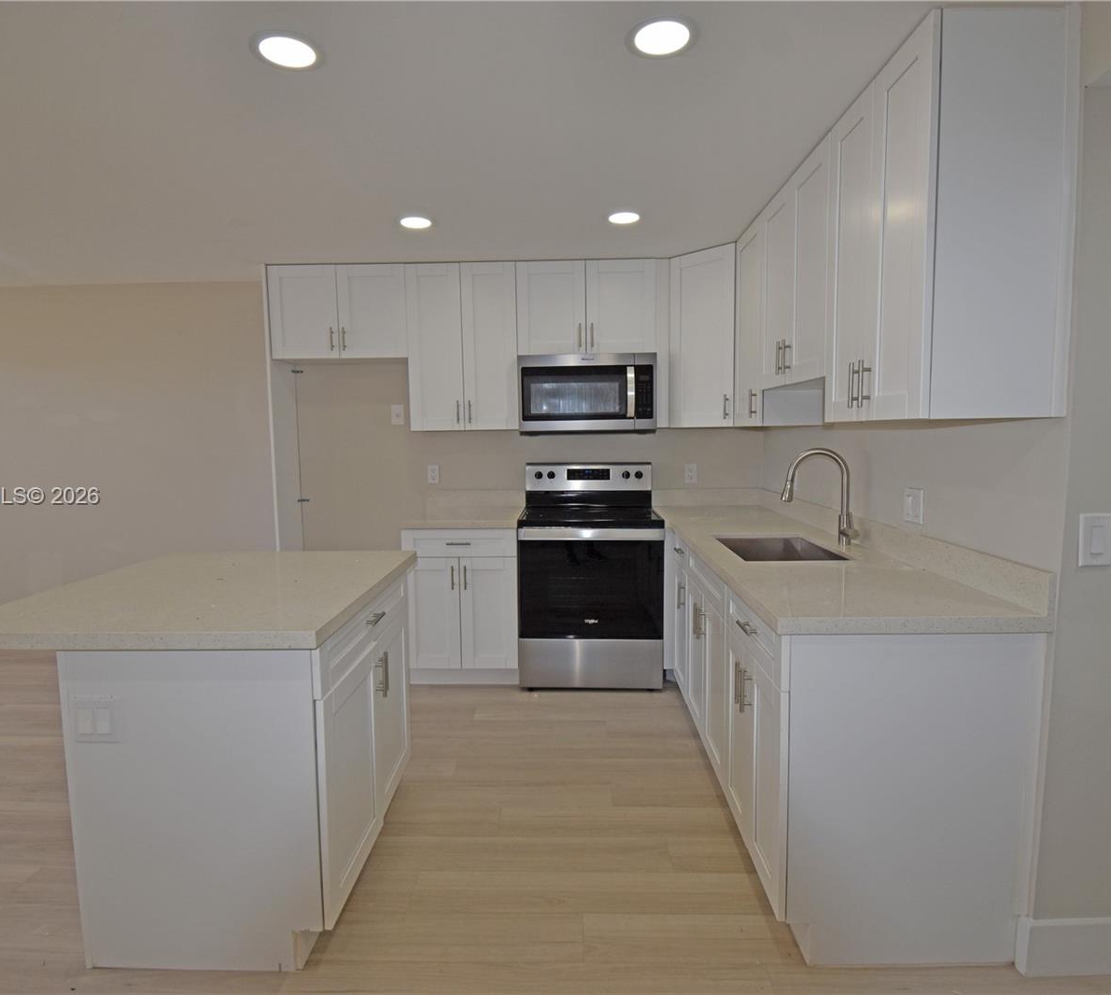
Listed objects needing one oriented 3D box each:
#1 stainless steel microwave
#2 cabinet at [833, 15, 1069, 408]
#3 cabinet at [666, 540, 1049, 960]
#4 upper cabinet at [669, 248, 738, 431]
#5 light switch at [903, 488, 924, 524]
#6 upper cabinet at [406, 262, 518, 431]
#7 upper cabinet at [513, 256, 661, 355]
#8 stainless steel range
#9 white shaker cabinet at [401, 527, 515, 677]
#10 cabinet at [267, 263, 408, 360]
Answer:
[{"bbox_3d":[0.182,-0.584,3.605,0.758,0.433,0.420,-1,6,2],"label":"stainless steel microwave"},{"bbox_3d":[1.044,-0.680,1.718,0.323,0.908,0.567,-1,6,2],"label":"cabinet"},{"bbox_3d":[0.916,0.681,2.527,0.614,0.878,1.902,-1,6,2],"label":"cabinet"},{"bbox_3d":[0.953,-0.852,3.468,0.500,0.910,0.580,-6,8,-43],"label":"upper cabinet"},{"bbox_3d":[1.200,0.029,2.094,0.010,0.116,0.116,-1,6,2],"label":"light switch"},{"bbox_3d":[-0.513,-0.847,3.628,0.609,0.908,0.323,-1,6,2],"label":"upper cabinet"},{"bbox_3d":[0.173,-1.058,3.587,0.763,0.500,0.323,-1,6,2],"label":"upper cabinet"},{"bbox_3d":[0.197,0.417,3.553,0.757,1.199,0.651,-1,6,2],"label":"stainless steel range"},{"bbox_3d":[-0.490,0.581,3.630,0.594,0.878,0.609,-1,6,2],"label":"white shaker cabinet"},{"bbox_3d":[-1.206,-1.049,3.627,0.755,0.500,0.323,-1,6,2],"label":"cabinet"}]

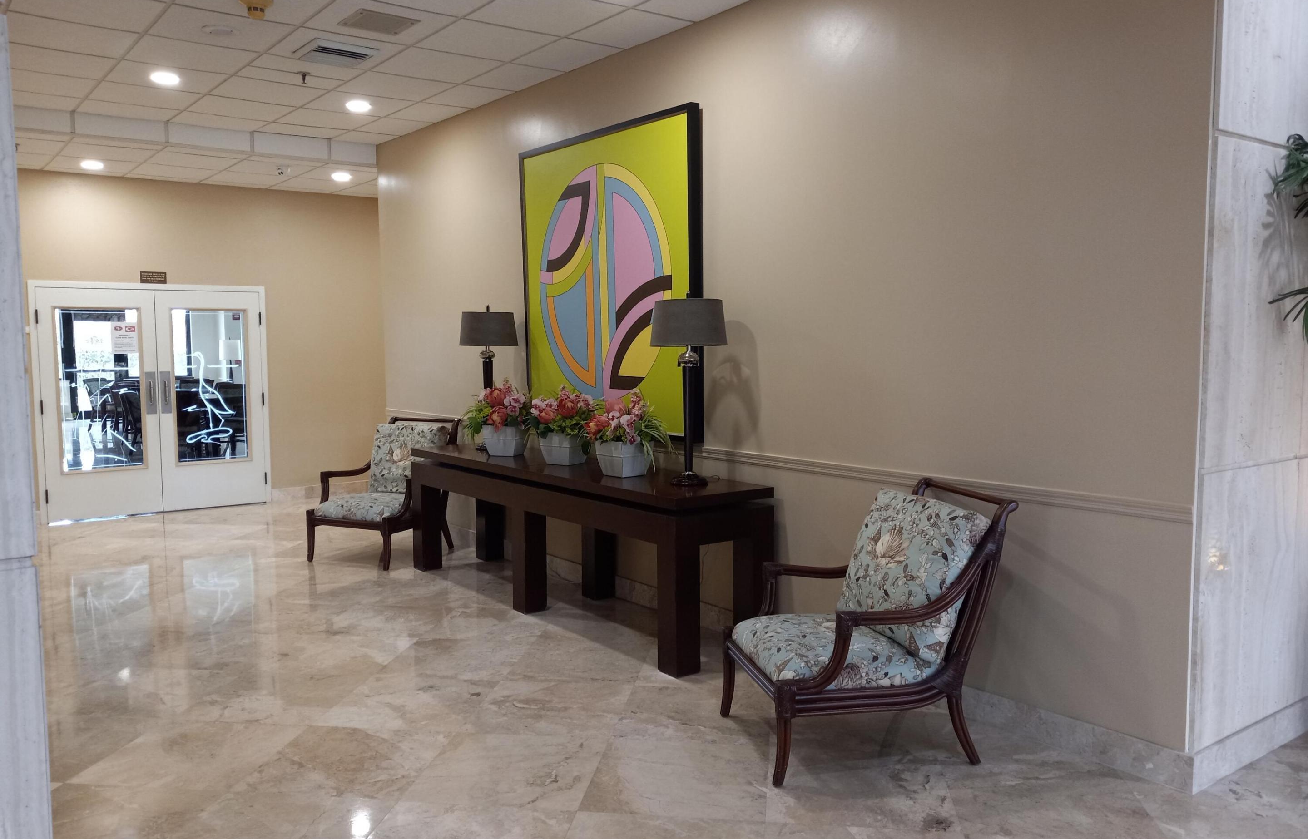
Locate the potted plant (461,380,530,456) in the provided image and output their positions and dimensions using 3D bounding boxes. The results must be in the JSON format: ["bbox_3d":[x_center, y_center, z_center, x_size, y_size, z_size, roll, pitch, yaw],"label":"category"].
[{"bbox_3d":[-0.997,-0.015,6.419,0.375,0.478,0.396,-4,6,-37],"label":"potted plant"}]

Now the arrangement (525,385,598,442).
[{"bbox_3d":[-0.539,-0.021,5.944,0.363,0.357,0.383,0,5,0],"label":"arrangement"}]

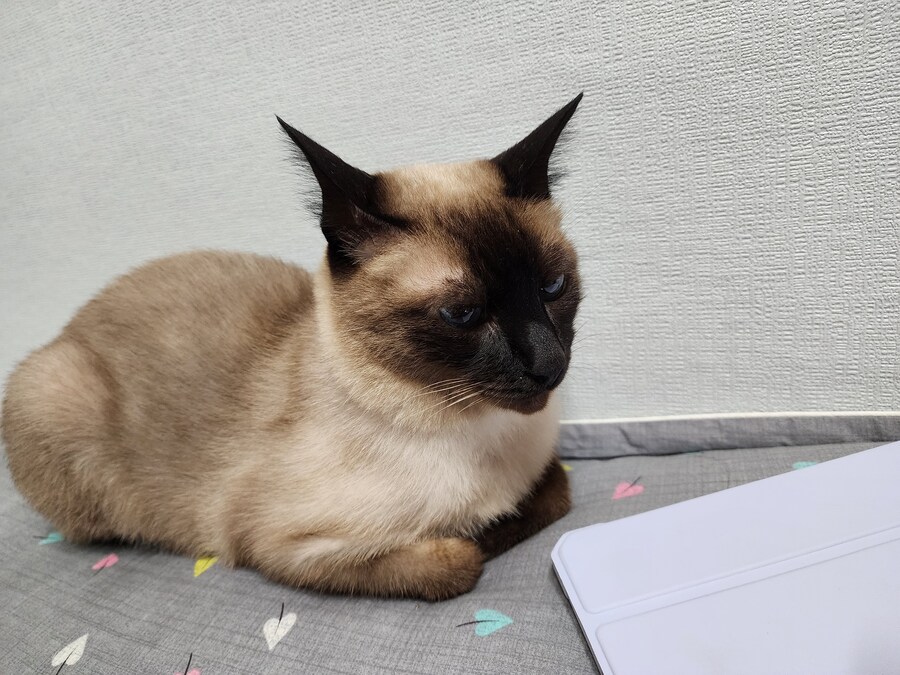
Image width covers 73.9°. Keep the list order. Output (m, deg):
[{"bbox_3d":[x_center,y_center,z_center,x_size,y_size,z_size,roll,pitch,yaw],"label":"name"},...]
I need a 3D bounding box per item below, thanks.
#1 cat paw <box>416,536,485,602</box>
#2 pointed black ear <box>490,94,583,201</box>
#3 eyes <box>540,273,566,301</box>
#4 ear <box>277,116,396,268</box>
[{"bbox_3d":[0.000,0.104,0.268,0.034,0.027,0.029,1,19,31],"label":"cat paw"},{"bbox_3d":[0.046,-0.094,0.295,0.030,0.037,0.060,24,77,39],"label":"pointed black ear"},{"bbox_3d":[0.044,-0.022,0.253,0.015,0.011,0.008,-22,28,-38],"label":"eyes"},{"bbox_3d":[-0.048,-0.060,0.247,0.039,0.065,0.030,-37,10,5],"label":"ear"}]

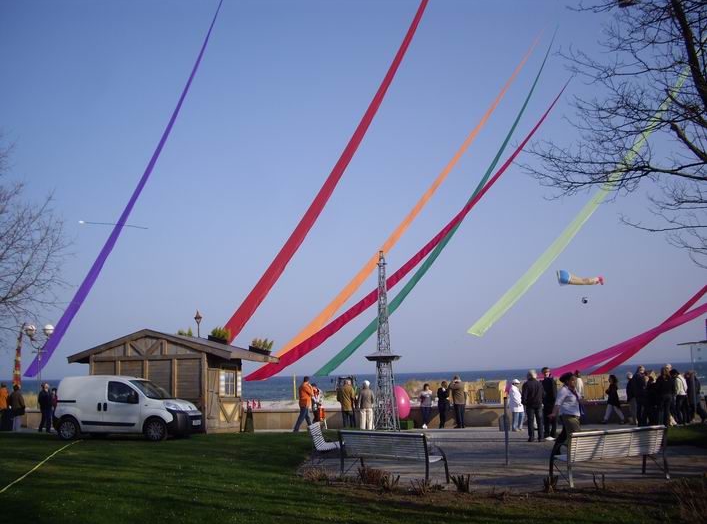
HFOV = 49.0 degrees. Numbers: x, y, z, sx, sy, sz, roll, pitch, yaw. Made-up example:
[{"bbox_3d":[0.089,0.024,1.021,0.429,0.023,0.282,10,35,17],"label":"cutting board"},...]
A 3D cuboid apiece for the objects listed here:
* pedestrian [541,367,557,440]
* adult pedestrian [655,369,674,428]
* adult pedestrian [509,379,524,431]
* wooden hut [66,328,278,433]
[{"bbox_3d":[4.900,3.540,19.400,0.520,1.780,0.360,2,-9,-24],"label":"pedestrian"},{"bbox_3d":[9.017,3.911,22.500,0.520,1.701,0.360,-3,-8,11],"label":"adult pedestrian"},{"bbox_3d":[4.915,4.328,23.400,0.400,1.553,0.500,-4,-8,14],"label":"adult pedestrian"},{"bbox_3d":[-5.866,3.974,25.940,5.737,3.303,3.912,-4,-9,16],"label":"wooden hut"}]

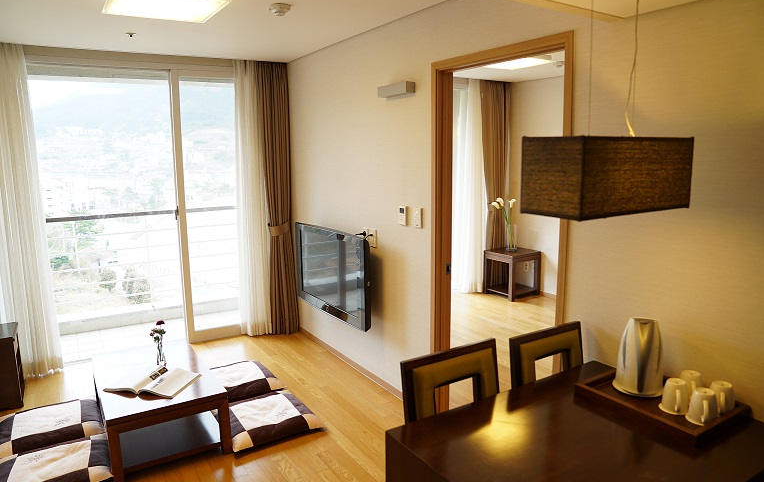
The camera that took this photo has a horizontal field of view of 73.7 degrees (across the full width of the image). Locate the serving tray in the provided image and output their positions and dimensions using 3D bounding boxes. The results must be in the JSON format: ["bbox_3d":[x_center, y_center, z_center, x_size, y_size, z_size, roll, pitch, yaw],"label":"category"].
[{"bbox_3d":[0.907,0.522,1.670,0.315,0.043,0.396,-7,11,-32],"label":"serving tray"}]

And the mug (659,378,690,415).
[{"bbox_3d":[0.927,0.491,1.607,0.087,0.087,0.103,3,10,21],"label":"mug"}]

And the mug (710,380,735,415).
[{"bbox_3d":[1.059,0.493,1.588,0.087,0.085,0.103,3,10,21],"label":"mug"}]

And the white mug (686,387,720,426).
[{"bbox_3d":[0.975,0.501,1.542,0.087,0.087,0.103,3,10,21],"label":"white mug"}]

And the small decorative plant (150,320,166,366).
[{"bbox_3d":[-1.356,0.627,3.084,0.091,0.277,0.091,-7,11,-32],"label":"small decorative plant"}]

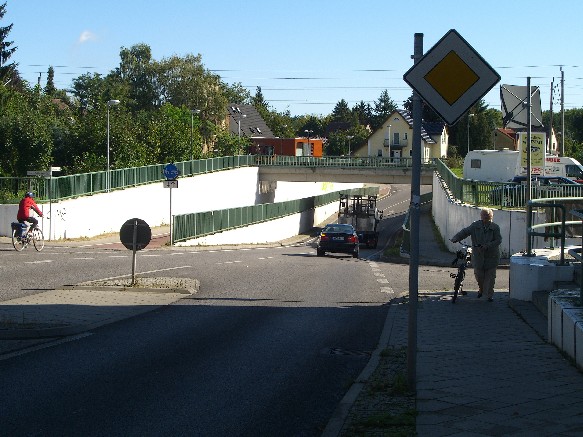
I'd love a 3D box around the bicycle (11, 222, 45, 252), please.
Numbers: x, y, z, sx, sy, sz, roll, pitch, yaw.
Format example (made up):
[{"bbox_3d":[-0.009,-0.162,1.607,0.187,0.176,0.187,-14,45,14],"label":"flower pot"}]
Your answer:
[{"bbox_3d":[-7.960,0.470,34.600,0.600,1.070,1.800,1,0,20],"label":"bicycle"}]

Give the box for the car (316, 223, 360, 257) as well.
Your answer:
[{"bbox_3d":[2.150,0.980,51.000,1.760,1.430,4.500,0,0,2],"label":"car"}]

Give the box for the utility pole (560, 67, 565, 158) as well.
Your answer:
[{"bbox_3d":[29.600,-11.200,125.000,0.350,10.800,0.350,0,0,0],"label":"utility pole"}]

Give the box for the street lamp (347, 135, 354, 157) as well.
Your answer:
[{"bbox_3d":[9.900,-11.700,190.000,1.250,4.700,0.300,0,0,0],"label":"street lamp"}]

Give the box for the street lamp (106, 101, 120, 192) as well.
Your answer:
[{"bbox_3d":[-9.840,-3.990,63.500,0.750,5.100,0.250,0,0,6],"label":"street lamp"}]

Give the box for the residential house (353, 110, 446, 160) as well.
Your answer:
[{"bbox_3d":[18.000,-13.100,189.500,13.200,8.800,11.000,1,0,17],"label":"residential house"}]

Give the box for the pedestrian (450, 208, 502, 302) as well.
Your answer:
[{"bbox_3d":[3.410,0.660,21.100,0.930,1.700,1.750,0,0,7],"label":"pedestrian"}]

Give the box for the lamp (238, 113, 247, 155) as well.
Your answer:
[{"bbox_3d":[-4.680,-7.400,110.000,0.700,5.050,0.250,0,0,6],"label":"lamp"}]

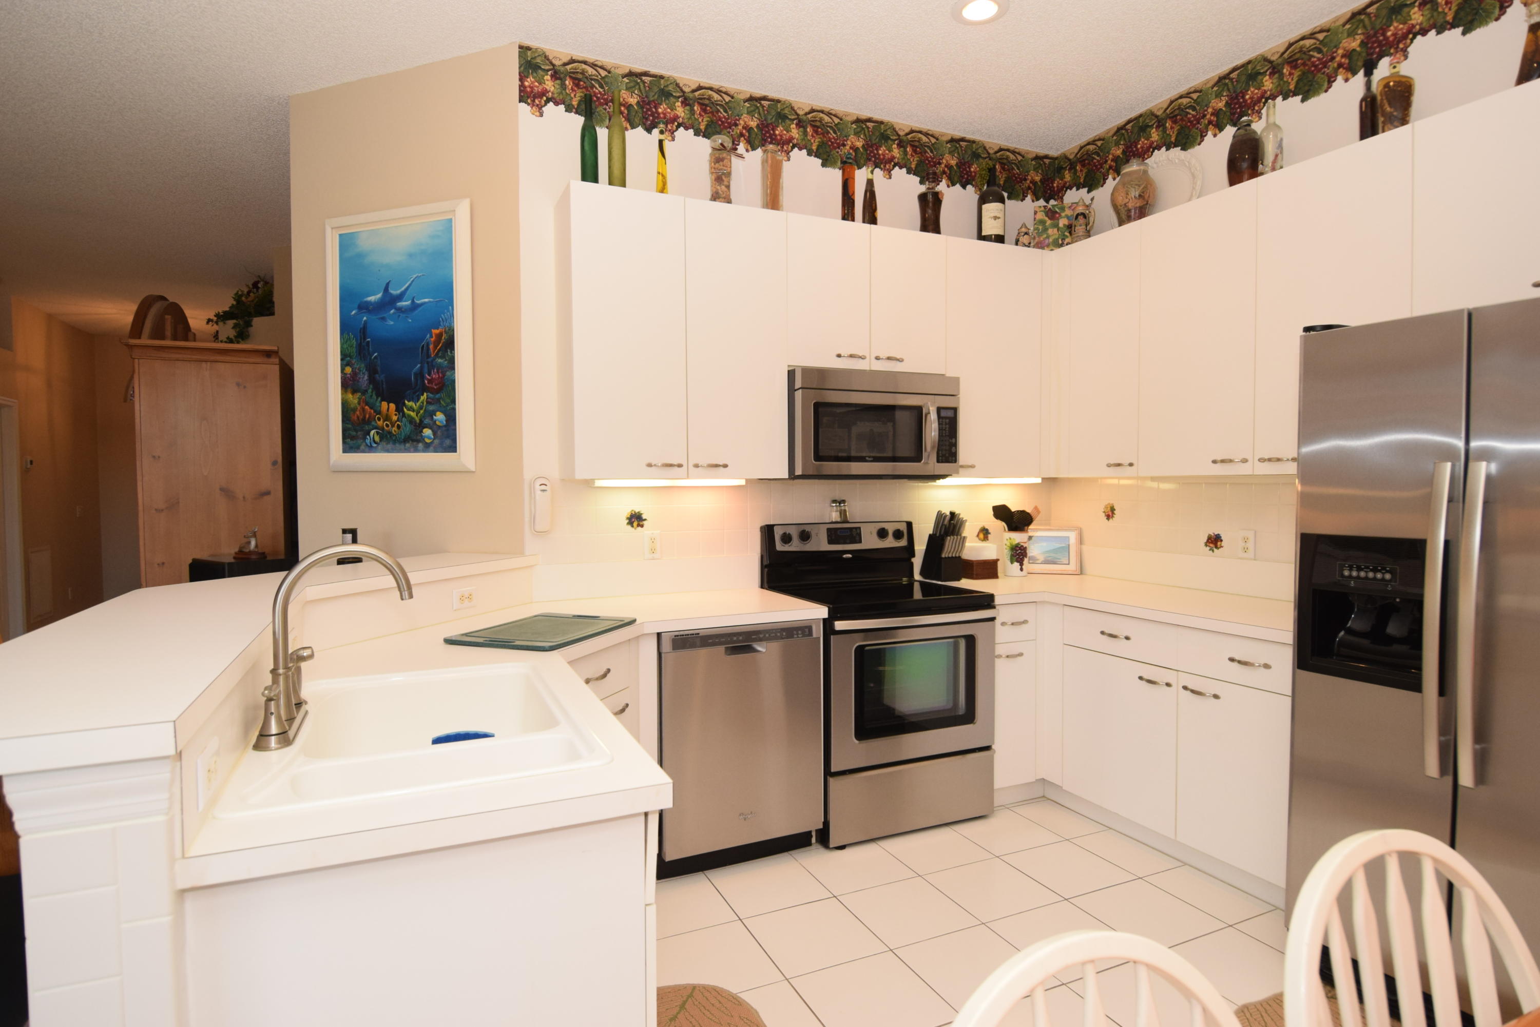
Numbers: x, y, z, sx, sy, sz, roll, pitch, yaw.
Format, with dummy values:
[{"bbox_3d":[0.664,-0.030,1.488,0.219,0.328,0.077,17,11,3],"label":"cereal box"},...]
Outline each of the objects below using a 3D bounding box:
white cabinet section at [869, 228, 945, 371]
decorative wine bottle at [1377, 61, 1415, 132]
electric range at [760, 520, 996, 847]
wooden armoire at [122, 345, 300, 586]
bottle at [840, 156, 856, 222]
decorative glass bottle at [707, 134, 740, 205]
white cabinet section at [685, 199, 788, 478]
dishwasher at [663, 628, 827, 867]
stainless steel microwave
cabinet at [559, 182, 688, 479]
[{"bbox_3d":[0.529,-0.901,3.414,0.382,0.598,0.312,-1,2,-24],"label":"white cabinet section"},{"bbox_3d":[1.960,-1.292,2.408,0.096,0.253,0.070,2,3,44],"label":"decorative wine bottle"},{"bbox_3d":[0.441,0.649,3.202,0.758,1.188,0.665,-1,2,-24],"label":"electric range"},{"bbox_3d":[-3.020,0.186,4.356,0.625,2.075,1.150,-1,2,-24],"label":"wooden armoire"},{"bbox_3d":[0.334,-1.352,3.269,0.061,0.340,0.061,-1,2,-24],"label":"bottle"},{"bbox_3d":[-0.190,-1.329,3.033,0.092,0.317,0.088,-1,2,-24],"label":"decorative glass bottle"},{"bbox_3d":[-0.183,-0.663,3.104,0.417,1.046,0.312,-1,2,-24],"label":"white cabinet section"},{"bbox_3d":[-0.206,0.816,2.960,0.600,0.877,0.600,-1,2,-24],"label":"dishwasher"},{"bbox_3d":[0.373,-0.364,3.274,0.760,0.432,0.420,-1,2,-24],"label":"stainless steel microwave"},{"bbox_3d":[-0.563,-0.648,2.914,0.415,1.040,0.320,-1,2,-24],"label":"cabinet"}]

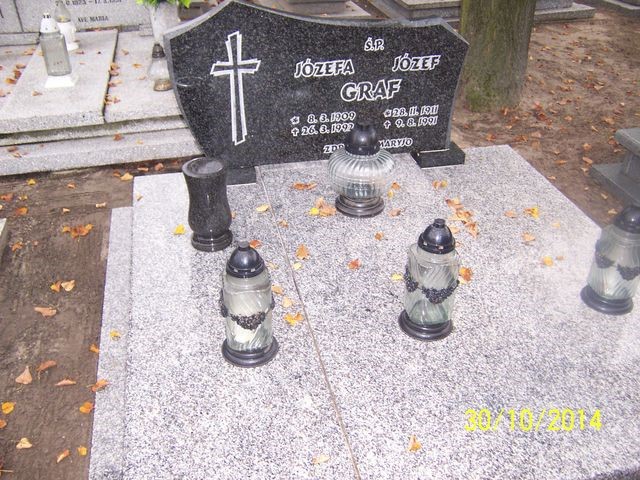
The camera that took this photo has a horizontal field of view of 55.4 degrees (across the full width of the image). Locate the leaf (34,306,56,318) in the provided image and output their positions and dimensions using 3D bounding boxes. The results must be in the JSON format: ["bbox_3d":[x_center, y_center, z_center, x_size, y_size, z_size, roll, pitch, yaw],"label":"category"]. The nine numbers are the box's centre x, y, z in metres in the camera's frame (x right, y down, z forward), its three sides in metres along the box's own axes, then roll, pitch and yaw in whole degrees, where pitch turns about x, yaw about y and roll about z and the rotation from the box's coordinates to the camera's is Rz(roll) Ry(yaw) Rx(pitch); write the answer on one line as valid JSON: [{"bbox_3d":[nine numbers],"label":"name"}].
[{"bbox_3d":[-0.921,0.243,2.047,0.075,0.020,0.050,-6,34,-11],"label":"leaf"}]

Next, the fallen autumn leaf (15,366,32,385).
[{"bbox_3d":[-0.876,0.407,1.806,0.050,0.015,0.070,-6,34,-11],"label":"fallen autumn leaf"}]

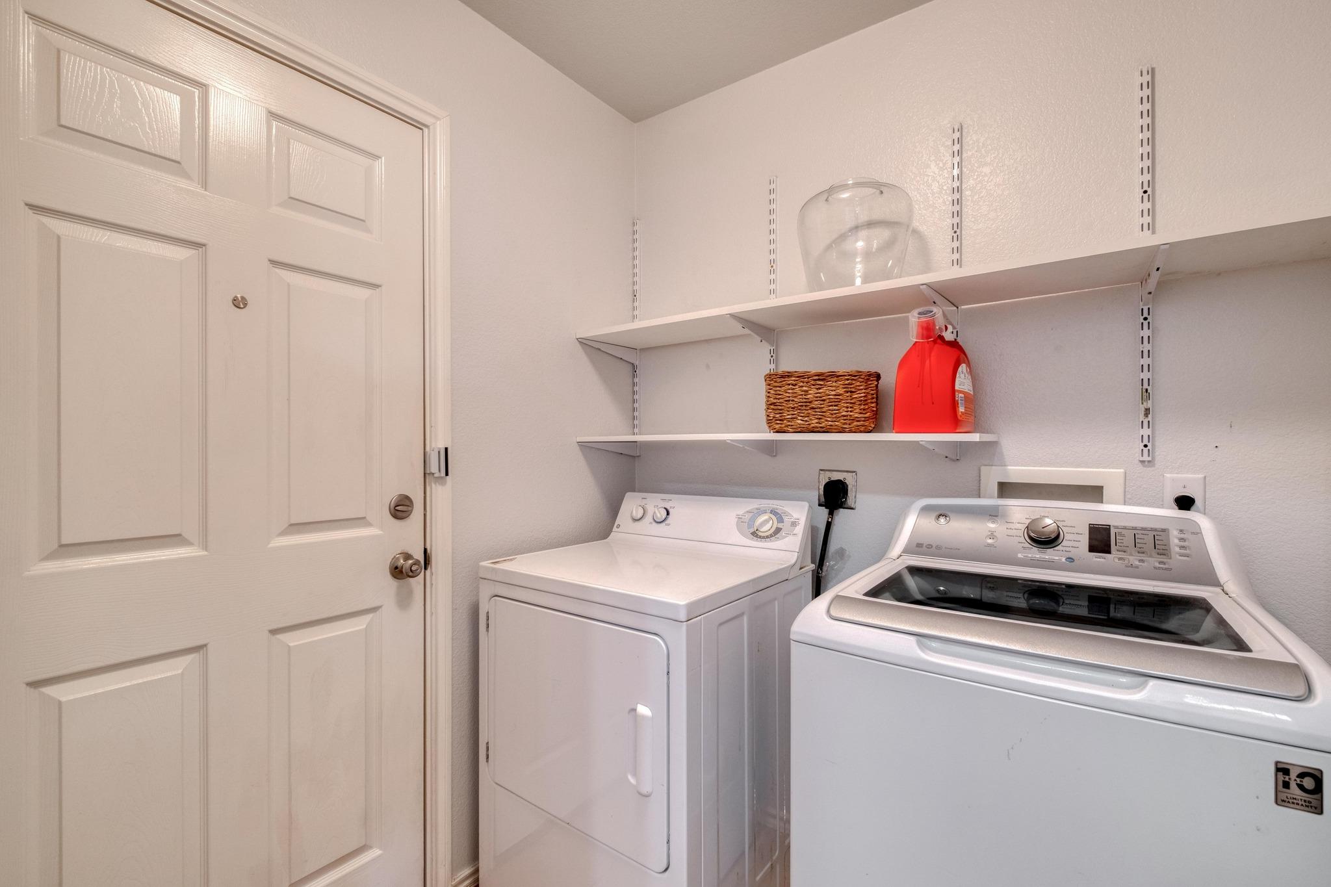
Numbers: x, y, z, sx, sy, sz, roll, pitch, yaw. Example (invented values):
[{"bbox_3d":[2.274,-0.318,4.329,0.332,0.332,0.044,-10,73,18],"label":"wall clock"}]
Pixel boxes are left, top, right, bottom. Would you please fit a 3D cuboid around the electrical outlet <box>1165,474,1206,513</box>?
[{"bbox_3d":[1.143,0.128,1.219,0.070,0.116,0.014,0,0,35],"label":"electrical outlet"}]

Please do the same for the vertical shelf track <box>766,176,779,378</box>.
[{"bbox_3d":[0.344,-0.401,1.771,0.024,0.893,0.014,0,0,35],"label":"vertical shelf track"}]

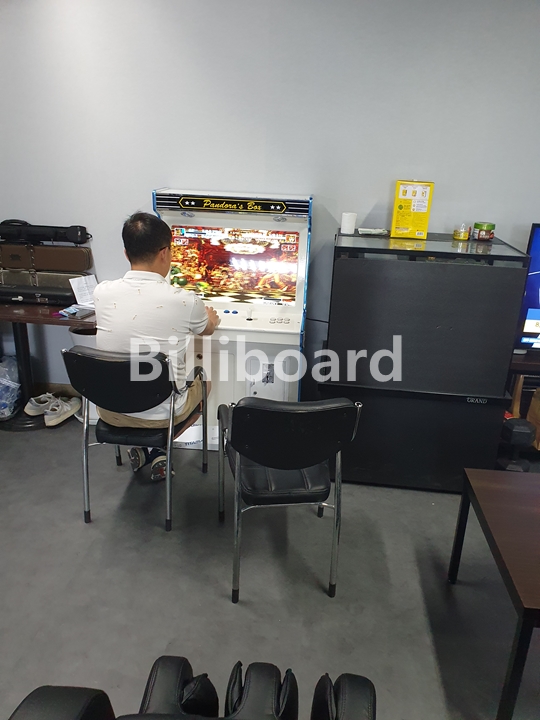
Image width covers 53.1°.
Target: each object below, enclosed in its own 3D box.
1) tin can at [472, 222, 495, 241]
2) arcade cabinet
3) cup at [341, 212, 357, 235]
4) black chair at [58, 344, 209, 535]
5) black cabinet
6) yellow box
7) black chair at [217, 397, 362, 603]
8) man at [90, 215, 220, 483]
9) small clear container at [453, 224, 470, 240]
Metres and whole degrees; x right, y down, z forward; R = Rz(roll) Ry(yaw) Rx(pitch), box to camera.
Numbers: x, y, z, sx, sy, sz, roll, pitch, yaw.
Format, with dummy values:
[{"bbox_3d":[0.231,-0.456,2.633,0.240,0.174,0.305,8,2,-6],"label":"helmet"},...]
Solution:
[{"bbox_3d":[1.056,-0.635,2.656,0.102,0.083,0.102,4,21,8],"label":"tin can"},{"bbox_3d":[-0.211,-0.165,2.894,0.790,1.387,0.660,4,21,8],"label":"arcade cabinet"},{"bbox_3d":[0.405,-0.697,2.762,0.070,0.100,0.070,4,21,8],"label":"cup"},{"bbox_3d":[-0.600,0.286,2.497,0.530,0.815,0.540,4,21,7],"label":"black chair"},{"bbox_3d":[0.723,-0.007,2.788,0.880,1.200,0.610,4,21,8],"label":"black cabinet"},{"bbox_3d":[0.686,-0.726,2.618,0.172,0.268,0.085,6,22,13],"label":"yellow box"},{"bbox_3d":[0.039,0.443,2.119,0.530,0.815,0.540,-1,21,-6],"label":"black chair"},{"bbox_3d":[-0.497,-0.003,2.506,0.490,1.350,0.650,7,22,15],"label":"man"},{"bbox_3d":[0.936,-0.622,2.635,0.076,0.070,0.076,4,21,8],"label":"small clear container"}]

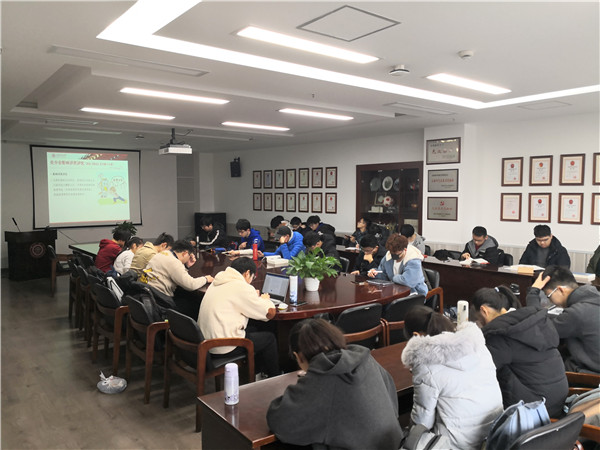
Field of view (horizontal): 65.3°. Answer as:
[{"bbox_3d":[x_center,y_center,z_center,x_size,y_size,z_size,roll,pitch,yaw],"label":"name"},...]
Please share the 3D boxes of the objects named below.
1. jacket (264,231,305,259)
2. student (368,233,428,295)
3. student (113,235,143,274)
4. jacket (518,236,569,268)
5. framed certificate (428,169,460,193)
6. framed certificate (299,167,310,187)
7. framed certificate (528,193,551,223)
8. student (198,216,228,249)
[{"bbox_3d":[-0.196,0.406,6.653,0.570,0.620,0.620,-4,5,-38],"label":"jacket"},{"bbox_3d":[0.985,0.686,4.600,0.720,1.220,0.540,-4,6,-40],"label":"student"},{"bbox_3d":[-2.110,0.676,5.720,0.680,1.120,0.460,-4,6,-40],"label":"student"},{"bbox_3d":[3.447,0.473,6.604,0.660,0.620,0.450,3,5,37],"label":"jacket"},{"bbox_3d":[2.261,-0.694,7.420,0.030,0.351,0.557,-4,5,-38],"label":"framed certificate"},{"bbox_3d":[0.103,-1.100,11.070,0.030,0.460,0.338,-4,5,-44],"label":"framed certificate"},{"bbox_3d":[3.371,-0.237,6.586,0.030,0.411,0.309,-4,5,-38],"label":"framed certificate"},{"bbox_3d":[-1.679,0.486,8.554,0.780,1.250,0.550,-4,5,-41],"label":"student"}]

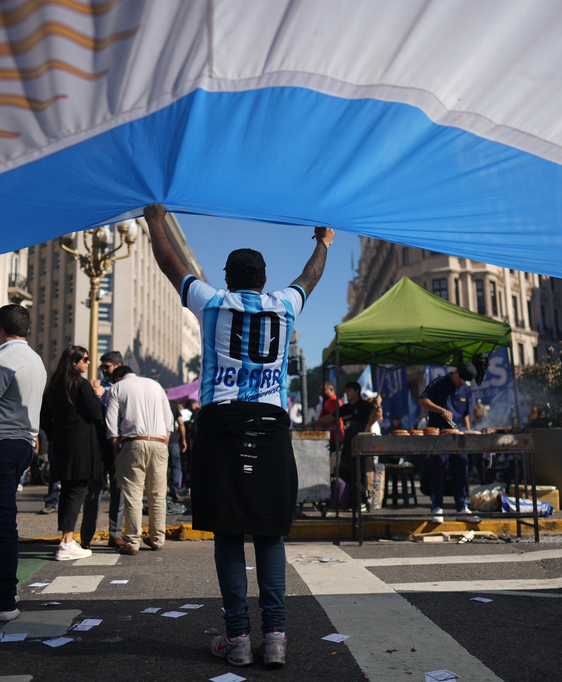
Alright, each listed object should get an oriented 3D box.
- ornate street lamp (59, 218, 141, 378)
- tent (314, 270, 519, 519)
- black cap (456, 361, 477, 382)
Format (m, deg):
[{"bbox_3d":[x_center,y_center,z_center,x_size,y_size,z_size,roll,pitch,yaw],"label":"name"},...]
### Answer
[{"bbox_3d":[-3.642,0.083,13.333,1.570,5.500,1.570,0,-8,0],"label":"ornate street lamp"},{"bbox_3d":[1.550,0.594,8.273,1.950,2.800,1.950,0,-8,0],"label":"tent"},{"bbox_3d":[1.884,0.343,6.858,0.180,0.260,0.140,5,-50,-30],"label":"black cap"}]

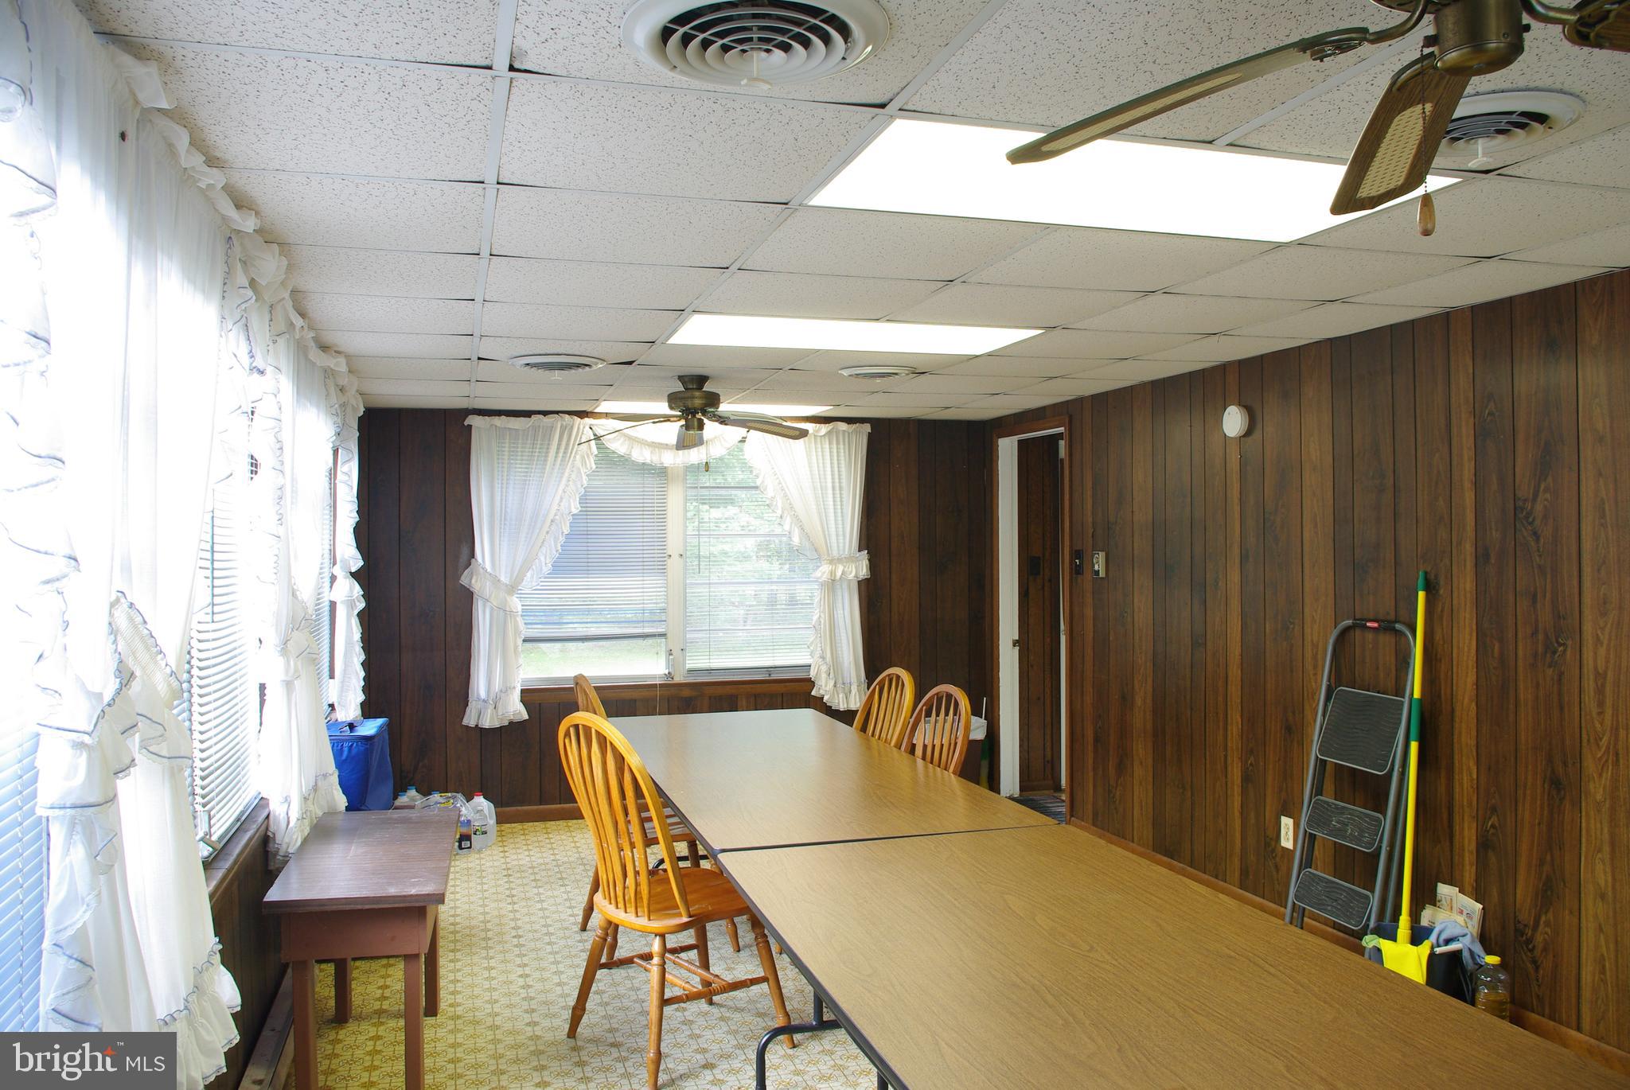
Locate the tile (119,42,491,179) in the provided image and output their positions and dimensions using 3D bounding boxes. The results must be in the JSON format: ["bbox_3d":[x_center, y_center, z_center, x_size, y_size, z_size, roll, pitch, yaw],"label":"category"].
[{"bbox_3d":[-0.829,-0.711,2.041,0.565,0.020,0.589,0,0,-16],"label":"tile"}]

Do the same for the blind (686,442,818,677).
[{"bbox_3d":[-0.275,0.045,6.748,0.892,1.285,0.040,-1,0,-16],"label":"blind"}]

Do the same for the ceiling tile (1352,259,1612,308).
[{"bbox_3d":[1.863,-0.734,3.448,0.423,0.020,0.589,0,0,-16],"label":"ceiling tile"}]

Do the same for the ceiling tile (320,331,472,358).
[{"bbox_3d":[-1.480,-0.709,4.304,0.546,0.020,0.585,-1,0,-16],"label":"ceiling tile"}]

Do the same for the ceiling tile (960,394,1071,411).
[{"bbox_3d":[1.028,-0.734,6.296,0.423,0.020,0.589,0,0,-16],"label":"ceiling tile"}]

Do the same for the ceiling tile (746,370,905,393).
[{"bbox_3d":[0.097,-0.725,5.404,0.609,0.020,0.589,0,0,-16],"label":"ceiling tile"}]

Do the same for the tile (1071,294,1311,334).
[{"bbox_3d":[1.187,-0.733,3.852,0.607,0.020,0.585,-1,0,-16],"label":"tile"}]

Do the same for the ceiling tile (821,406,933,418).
[{"bbox_3d":[0.362,-0.731,6.676,0.607,0.020,0.556,-1,0,-16],"label":"ceiling tile"}]

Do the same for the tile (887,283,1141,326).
[{"bbox_3d":[0.600,-0.733,3.719,0.615,0.022,0.603,-1,0,-16],"label":"tile"}]

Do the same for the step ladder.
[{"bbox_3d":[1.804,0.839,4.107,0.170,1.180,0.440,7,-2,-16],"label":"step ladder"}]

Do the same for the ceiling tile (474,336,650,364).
[{"bbox_3d":[-0.924,-0.715,4.487,0.609,0.020,0.589,0,0,-16],"label":"ceiling tile"}]

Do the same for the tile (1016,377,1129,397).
[{"bbox_3d":[1.195,-0.742,5.761,0.418,0.022,0.603,-1,0,-16],"label":"tile"}]

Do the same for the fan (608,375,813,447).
[{"bbox_3d":[-0.504,-0.561,5.142,1.040,0.300,1.040,-1,0,-16],"label":"fan"}]

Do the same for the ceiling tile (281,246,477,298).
[{"bbox_3d":[-1.149,-0.710,3.169,0.546,0.020,0.585,-1,0,-16],"label":"ceiling tile"}]

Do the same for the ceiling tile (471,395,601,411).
[{"bbox_3d":[-1.426,-0.720,6.219,0.615,0.022,0.561,-1,0,-16],"label":"ceiling tile"}]

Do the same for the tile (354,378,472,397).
[{"bbox_3d":[-1.834,-0.706,5.440,0.580,0.020,0.583,-1,0,-16],"label":"tile"}]

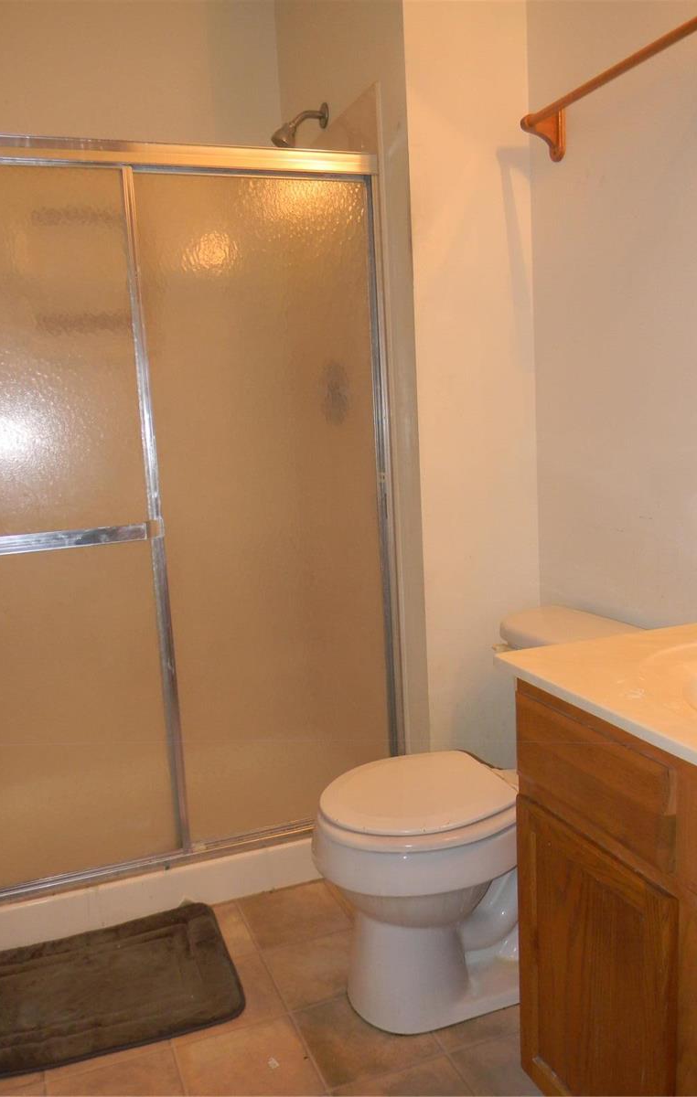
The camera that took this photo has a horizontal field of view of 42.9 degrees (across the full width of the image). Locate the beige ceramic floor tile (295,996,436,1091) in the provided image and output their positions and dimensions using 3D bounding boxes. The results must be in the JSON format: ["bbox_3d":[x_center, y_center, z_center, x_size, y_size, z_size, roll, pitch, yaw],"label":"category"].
[{"bbox_3d":[0.033,0.975,1.777,0.238,0.010,0.238,-6,8,-20],"label":"beige ceramic floor tile"}]

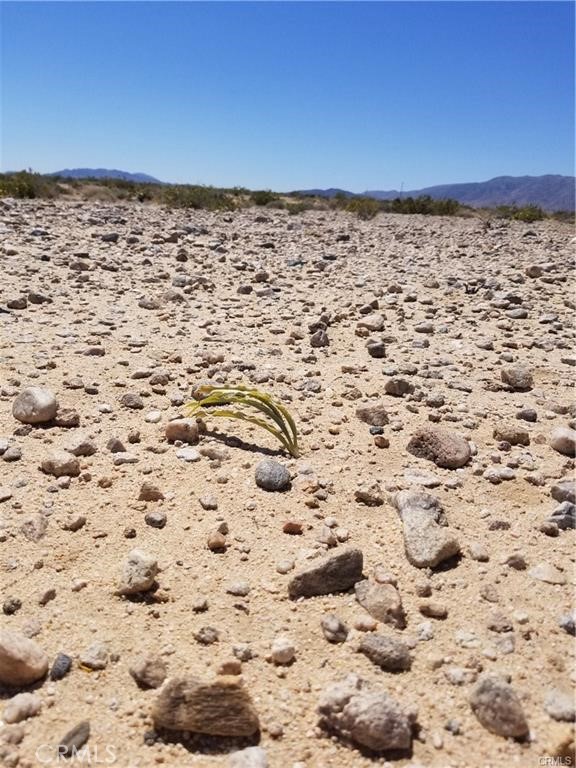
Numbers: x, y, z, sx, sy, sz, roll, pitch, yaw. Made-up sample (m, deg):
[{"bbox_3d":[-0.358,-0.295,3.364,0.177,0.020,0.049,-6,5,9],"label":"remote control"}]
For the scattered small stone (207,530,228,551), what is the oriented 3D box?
[{"bbox_3d":[-0.096,0.212,0.783,0.026,0.021,0.024,0,17,-7],"label":"scattered small stone"}]

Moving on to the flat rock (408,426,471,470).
[{"bbox_3d":[0.281,0.119,1.073,0.106,0.061,0.076,16,22,36],"label":"flat rock"}]

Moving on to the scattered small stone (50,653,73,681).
[{"bbox_3d":[-0.222,0.278,0.566,0.018,0.015,0.029,0,18,-7],"label":"scattered small stone"}]

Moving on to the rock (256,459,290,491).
[{"bbox_3d":[-0.020,0.124,0.789,0.048,0.042,0.044,2,18,0],"label":"rock"}]

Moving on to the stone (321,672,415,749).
[{"bbox_3d":[0.079,0.326,0.577,0.093,0.037,0.070,7,18,14],"label":"stone"}]

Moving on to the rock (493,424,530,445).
[{"bbox_3d":[0.374,0.085,0.965,0.058,0.030,0.043,2,18,0],"label":"rock"}]

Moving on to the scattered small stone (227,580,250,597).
[{"bbox_3d":[-0.050,0.206,0.579,0.023,0.013,0.017,2,18,0],"label":"scattered small stone"}]

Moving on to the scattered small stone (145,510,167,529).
[{"bbox_3d":[-0.190,0.195,0.828,0.030,0.020,0.026,-2,18,-13],"label":"scattered small stone"}]

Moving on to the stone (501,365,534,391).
[{"bbox_3d":[0.625,-0.019,1.575,0.085,0.055,0.074,10,19,21],"label":"stone"}]

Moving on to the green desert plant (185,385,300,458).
[{"bbox_3d":[-0.107,0.067,1.246,0.310,0.105,0.110,13,21,31],"label":"green desert plant"}]

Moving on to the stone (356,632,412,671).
[{"bbox_3d":[0.112,0.307,0.658,0.059,0.025,0.038,9,19,21],"label":"stone"}]

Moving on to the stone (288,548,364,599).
[{"bbox_3d":[0.051,0.254,0.772,0.102,0.056,0.051,-4,19,-17],"label":"stone"}]

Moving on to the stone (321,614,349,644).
[{"bbox_3d":[0.050,0.267,0.628,0.025,0.022,0.032,-3,18,-17],"label":"stone"}]

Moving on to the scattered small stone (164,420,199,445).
[{"bbox_3d":[-0.228,0.100,1.240,0.069,0.044,0.055,2,18,0],"label":"scattered small stone"}]

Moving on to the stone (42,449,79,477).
[{"bbox_3d":[-0.421,0.149,1.071,0.067,0.042,0.050,3,18,5],"label":"stone"}]

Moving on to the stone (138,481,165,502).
[{"bbox_3d":[-0.213,0.168,0.902,0.039,0.025,0.028,-2,18,-14],"label":"stone"}]

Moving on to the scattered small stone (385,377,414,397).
[{"bbox_3d":[0.306,0.010,1.579,0.079,0.040,0.059,2,18,0],"label":"scattered small stone"}]

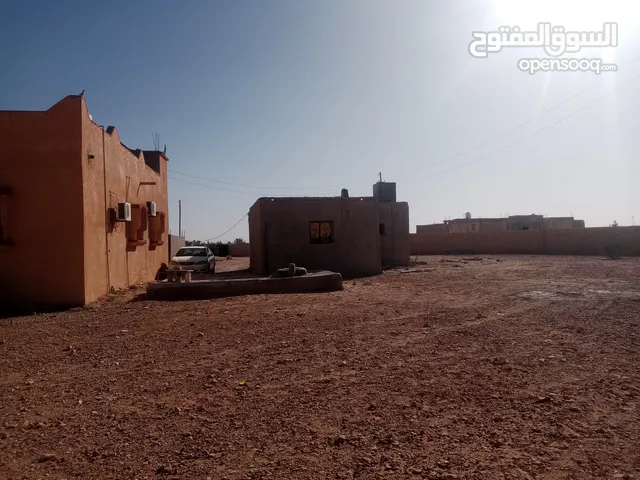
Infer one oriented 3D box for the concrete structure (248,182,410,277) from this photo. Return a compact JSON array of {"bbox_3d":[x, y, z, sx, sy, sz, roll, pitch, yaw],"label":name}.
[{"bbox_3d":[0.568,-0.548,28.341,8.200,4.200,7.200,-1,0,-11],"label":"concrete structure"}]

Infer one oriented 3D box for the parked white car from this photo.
[{"bbox_3d":[-6.655,0.968,27.499,1.800,1.460,4.750,-1,0,-6],"label":"parked white car"}]

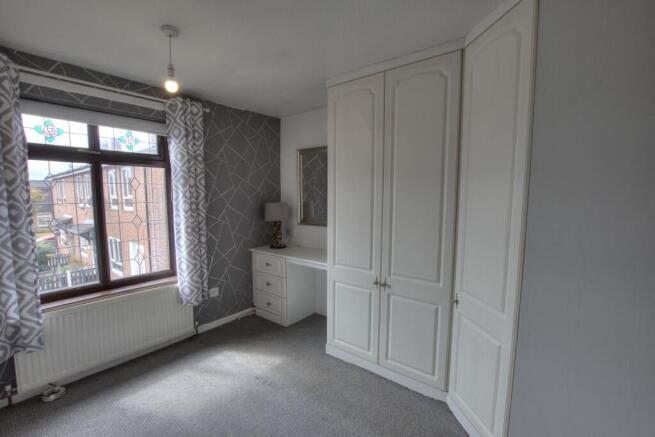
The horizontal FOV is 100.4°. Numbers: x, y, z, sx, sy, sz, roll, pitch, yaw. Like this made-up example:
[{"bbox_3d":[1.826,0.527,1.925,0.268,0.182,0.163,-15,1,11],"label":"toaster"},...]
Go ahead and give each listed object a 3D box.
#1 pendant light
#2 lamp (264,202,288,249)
[{"bbox_3d":[-0.913,-0.917,1.592,0.092,0.351,0.092,5,7,43],"label":"pendant light"},{"bbox_3d":[-0.601,0.082,3.297,0.275,0.536,0.275,5,7,43],"label":"lamp"}]

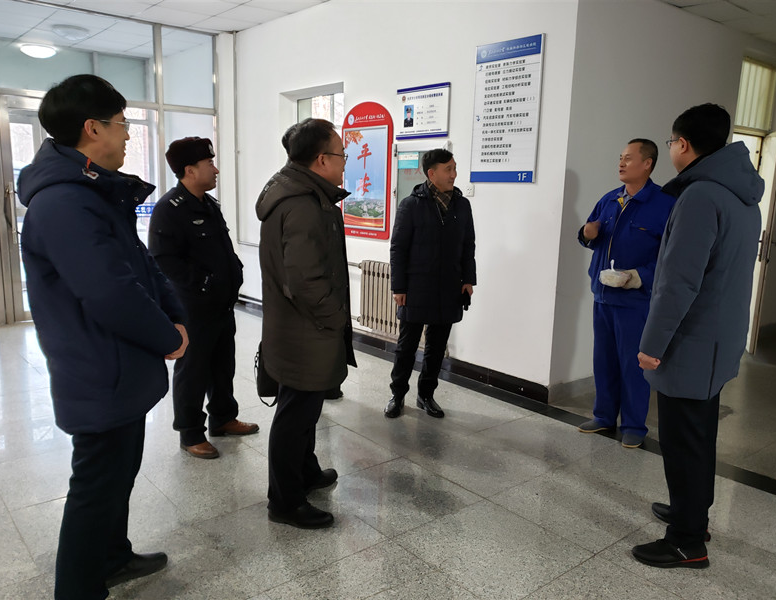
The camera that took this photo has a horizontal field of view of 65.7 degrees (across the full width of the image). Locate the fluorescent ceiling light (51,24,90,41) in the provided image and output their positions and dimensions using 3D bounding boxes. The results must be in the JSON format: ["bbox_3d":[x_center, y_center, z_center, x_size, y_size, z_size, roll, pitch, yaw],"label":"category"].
[{"bbox_3d":[-3.680,-3.090,6.980,0.400,0.100,0.400,-6,12,-40],"label":"fluorescent ceiling light"}]

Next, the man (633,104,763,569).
[{"bbox_3d":[1.252,0.140,2.464,0.450,1.804,0.520,8,11,32],"label":"man"}]

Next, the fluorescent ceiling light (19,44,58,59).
[{"bbox_3d":[-4.570,-3.240,7.870,0.410,0.110,0.410,-6,12,-40],"label":"fluorescent ceiling light"}]

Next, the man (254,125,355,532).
[{"bbox_3d":[-0.355,0.092,2.666,0.430,1.735,0.520,1,9,-6],"label":"man"}]

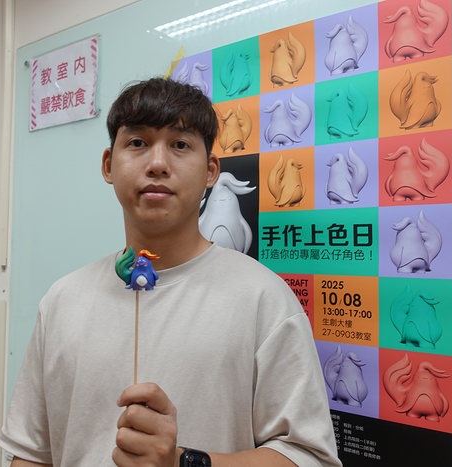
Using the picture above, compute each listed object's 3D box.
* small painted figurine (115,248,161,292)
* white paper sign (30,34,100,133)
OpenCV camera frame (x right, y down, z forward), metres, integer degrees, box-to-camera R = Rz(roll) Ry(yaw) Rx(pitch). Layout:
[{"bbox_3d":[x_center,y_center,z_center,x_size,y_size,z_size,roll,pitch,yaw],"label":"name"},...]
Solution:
[{"bbox_3d":[-0.092,0.037,0.490,0.047,0.047,0.030,1,-2,-3],"label":"small painted figurine"},{"bbox_3d":[-0.458,-0.408,1.304,0.300,0.214,0.010,-1,-2,34],"label":"white paper sign"}]

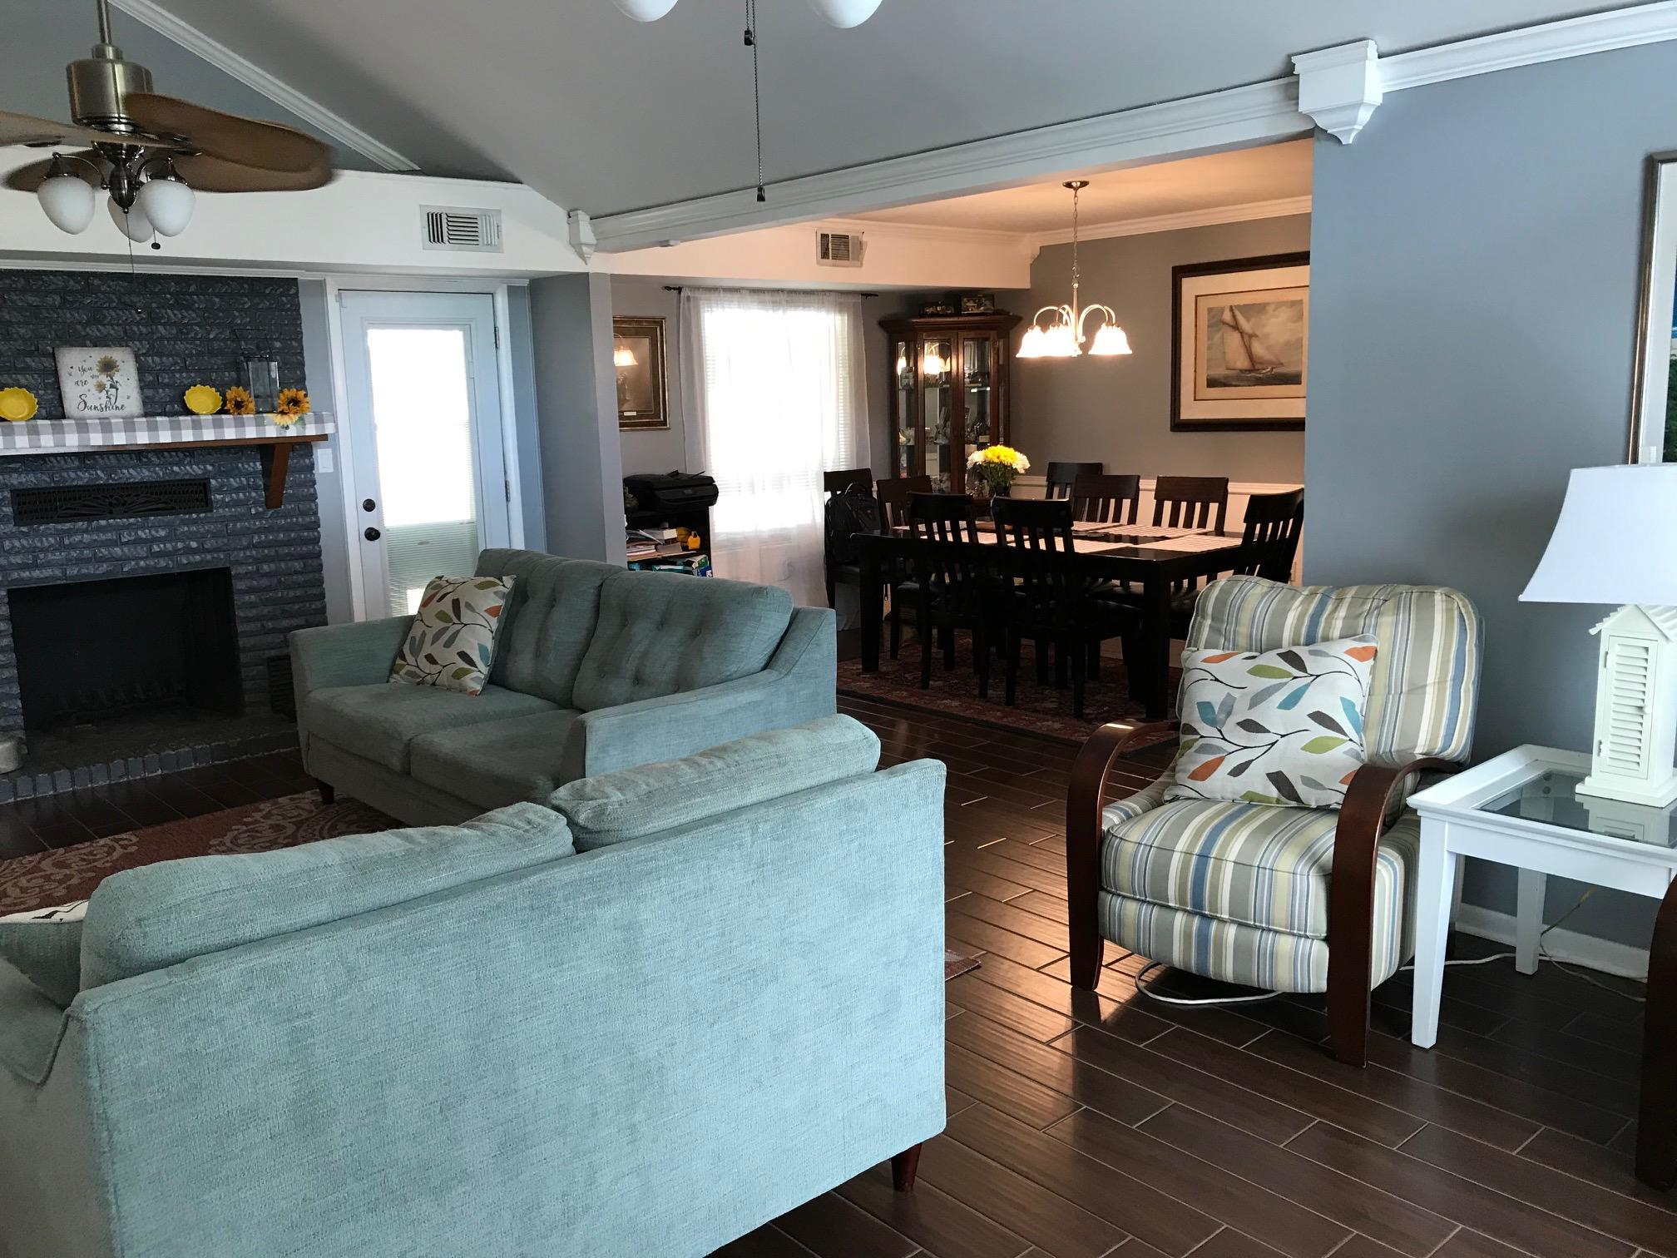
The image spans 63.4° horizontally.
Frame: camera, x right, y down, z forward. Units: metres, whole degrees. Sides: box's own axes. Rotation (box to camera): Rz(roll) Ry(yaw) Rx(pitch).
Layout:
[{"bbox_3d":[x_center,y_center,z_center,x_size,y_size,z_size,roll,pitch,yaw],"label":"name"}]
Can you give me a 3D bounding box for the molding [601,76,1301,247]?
[{"bbox_3d":[0.068,-1.680,5.183,0.180,0.135,3.840,-10,13,-41],"label":"molding"}]

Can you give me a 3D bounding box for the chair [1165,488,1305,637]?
[{"bbox_3d":[1.858,-0.146,6.404,0.460,1.010,0.580,-10,13,-41],"label":"chair"}]

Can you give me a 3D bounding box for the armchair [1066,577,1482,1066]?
[{"bbox_3d":[1.161,0.411,3.566,0.760,0.980,0.930,6,13,37],"label":"armchair"}]

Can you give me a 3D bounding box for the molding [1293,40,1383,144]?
[{"bbox_3d":[1.381,-1.481,3.768,0.125,0.245,0.225,-10,13,-41],"label":"molding"}]

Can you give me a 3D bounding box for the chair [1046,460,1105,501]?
[{"bbox_3d":[1.391,-0.545,8.858,0.570,1.025,0.465,-10,13,-41],"label":"chair"}]

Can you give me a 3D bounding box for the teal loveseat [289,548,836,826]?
[{"bbox_3d":[-1.060,0.278,4.783,0.920,0.940,2.140,-10,13,-41],"label":"teal loveseat"}]

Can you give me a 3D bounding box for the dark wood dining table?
[{"bbox_3d":[1.189,-0.122,7.233,1.140,0.755,2.050,-10,13,-41],"label":"dark wood dining table"}]

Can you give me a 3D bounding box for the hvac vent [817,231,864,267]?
[{"bbox_3d":[0.022,-2.159,7.737,0.345,0.195,0.020,-10,13,-41],"label":"hvac vent"}]

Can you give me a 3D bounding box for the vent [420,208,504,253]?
[{"bbox_3d":[-1.717,-1.829,6.221,0.398,0.195,0.020,-10,13,-41],"label":"vent"}]

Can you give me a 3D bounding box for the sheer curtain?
[{"bbox_3d":[-0.335,-0.964,8.247,1.400,2.090,0.100,-10,13,-41],"label":"sheer curtain"}]

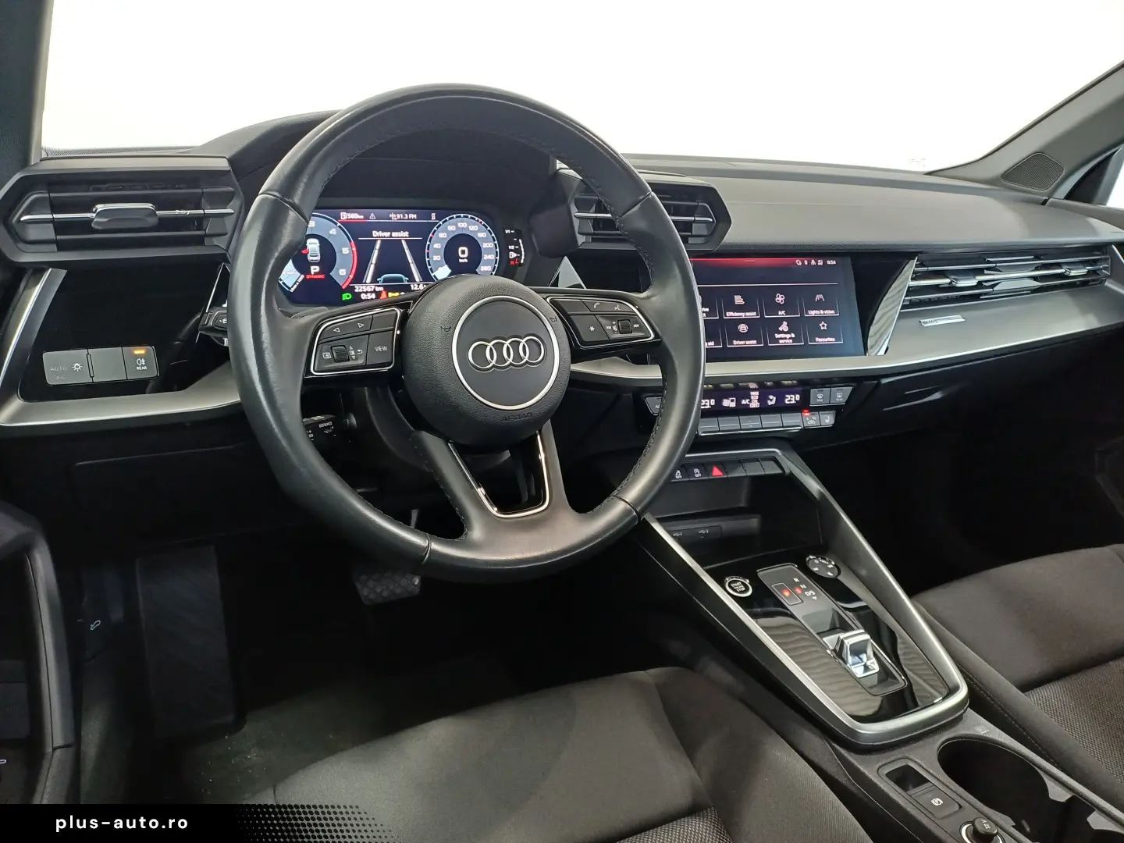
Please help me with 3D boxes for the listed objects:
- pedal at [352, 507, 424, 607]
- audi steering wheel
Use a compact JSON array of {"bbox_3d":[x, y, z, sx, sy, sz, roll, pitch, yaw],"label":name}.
[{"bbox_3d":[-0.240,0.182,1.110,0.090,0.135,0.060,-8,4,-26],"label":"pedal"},{"bbox_3d":[-0.062,-0.064,0.628,0.370,0.370,0.100,-8,-2,-26],"label":"audi steering wheel"}]

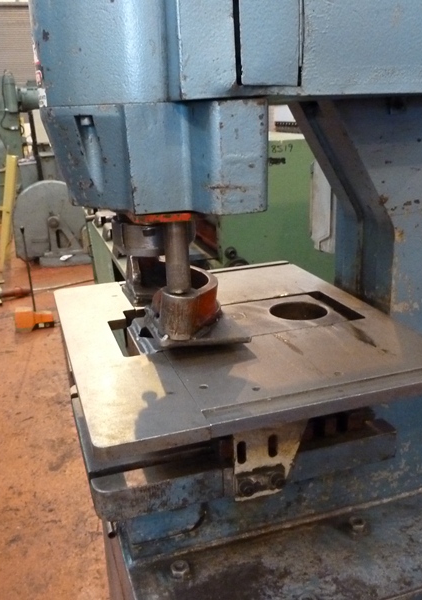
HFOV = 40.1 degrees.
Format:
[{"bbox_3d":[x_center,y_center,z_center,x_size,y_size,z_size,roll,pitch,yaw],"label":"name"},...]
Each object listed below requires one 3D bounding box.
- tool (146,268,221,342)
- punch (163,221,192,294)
[{"bbox_3d":[-0.049,0.002,1.169,0.151,0.084,0.210,-8,19,-20],"label":"tool"},{"bbox_3d":[-0.062,-0.082,1.073,0.045,0.137,0.045,-1,18,0],"label":"punch"}]

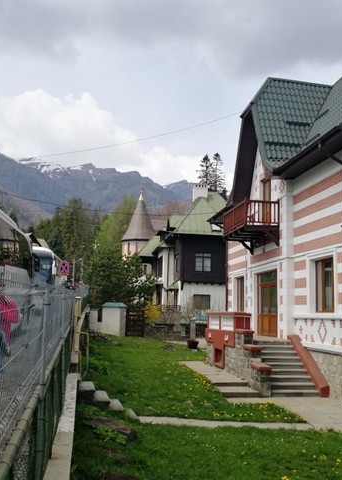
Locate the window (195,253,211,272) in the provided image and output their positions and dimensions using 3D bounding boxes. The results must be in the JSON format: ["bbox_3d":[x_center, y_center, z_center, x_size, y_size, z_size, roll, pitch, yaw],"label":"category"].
[{"bbox_3d":[2.351,1.637,36.000,1.220,1.350,0.200,3,-8,-9],"label":"window"}]

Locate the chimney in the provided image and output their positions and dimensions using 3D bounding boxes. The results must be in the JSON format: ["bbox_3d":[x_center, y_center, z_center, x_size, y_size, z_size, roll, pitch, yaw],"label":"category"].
[{"bbox_3d":[2.379,-3.706,39.200,1.080,1.400,0.750,3,-8,-9],"label":"chimney"}]

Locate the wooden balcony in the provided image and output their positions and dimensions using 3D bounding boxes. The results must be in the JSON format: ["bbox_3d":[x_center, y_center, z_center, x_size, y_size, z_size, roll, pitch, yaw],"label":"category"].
[{"bbox_3d":[3.444,-0.507,21.865,1.400,1.880,3.500,3,-8,-9],"label":"wooden balcony"}]

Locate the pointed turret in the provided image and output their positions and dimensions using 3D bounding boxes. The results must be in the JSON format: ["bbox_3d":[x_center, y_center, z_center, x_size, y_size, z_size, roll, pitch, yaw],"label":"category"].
[{"bbox_3d":[-3.321,-1.623,54.000,3.900,7.000,3.900,3,-8,-9],"label":"pointed turret"}]

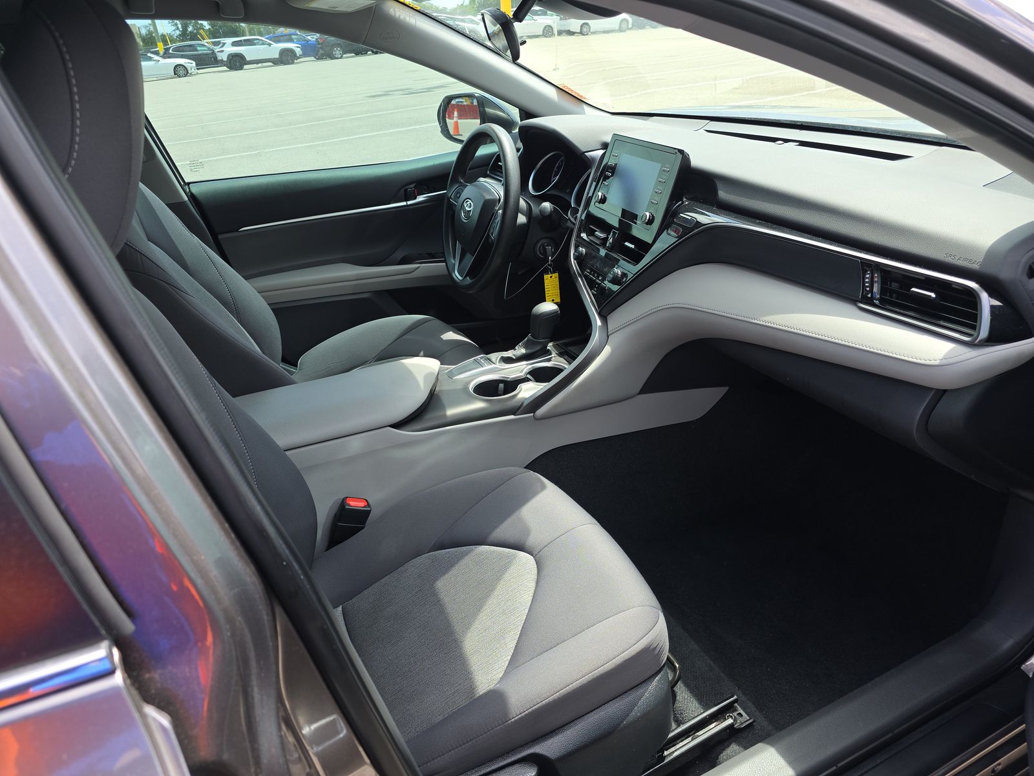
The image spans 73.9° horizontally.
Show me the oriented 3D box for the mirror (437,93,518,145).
[{"bbox_3d":[-0.102,-0.795,2.034,0.160,0.155,0.240,-19,31,-25],"label":"mirror"}]

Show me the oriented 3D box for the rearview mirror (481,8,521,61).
[{"bbox_3d":[-0.029,-0.582,1.127,0.043,0.065,0.230,-22,35,3],"label":"rearview mirror"}]

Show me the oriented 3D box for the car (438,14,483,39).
[{"bbox_3d":[-3.917,-21.530,41.382,4.650,1.680,1.880,-15,30,-18],"label":"car"}]

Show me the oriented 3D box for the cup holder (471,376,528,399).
[{"bbox_3d":[-0.037,0.028,1.349,0.100,0.070,0.095,-16,31,-19],"label":"cup holder"}]

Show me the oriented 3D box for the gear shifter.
[{"bbox_3d":[0.021,-0.108,1.342,0.135,0.122,0.070,-15,30,-18],"label":"gear shifter"}]

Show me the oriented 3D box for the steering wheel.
[{"bbox_3d":[-0.088,-0.404,1.558,0.090,0.375,0.375,6,21,-27],"label":"steering wheel"}]

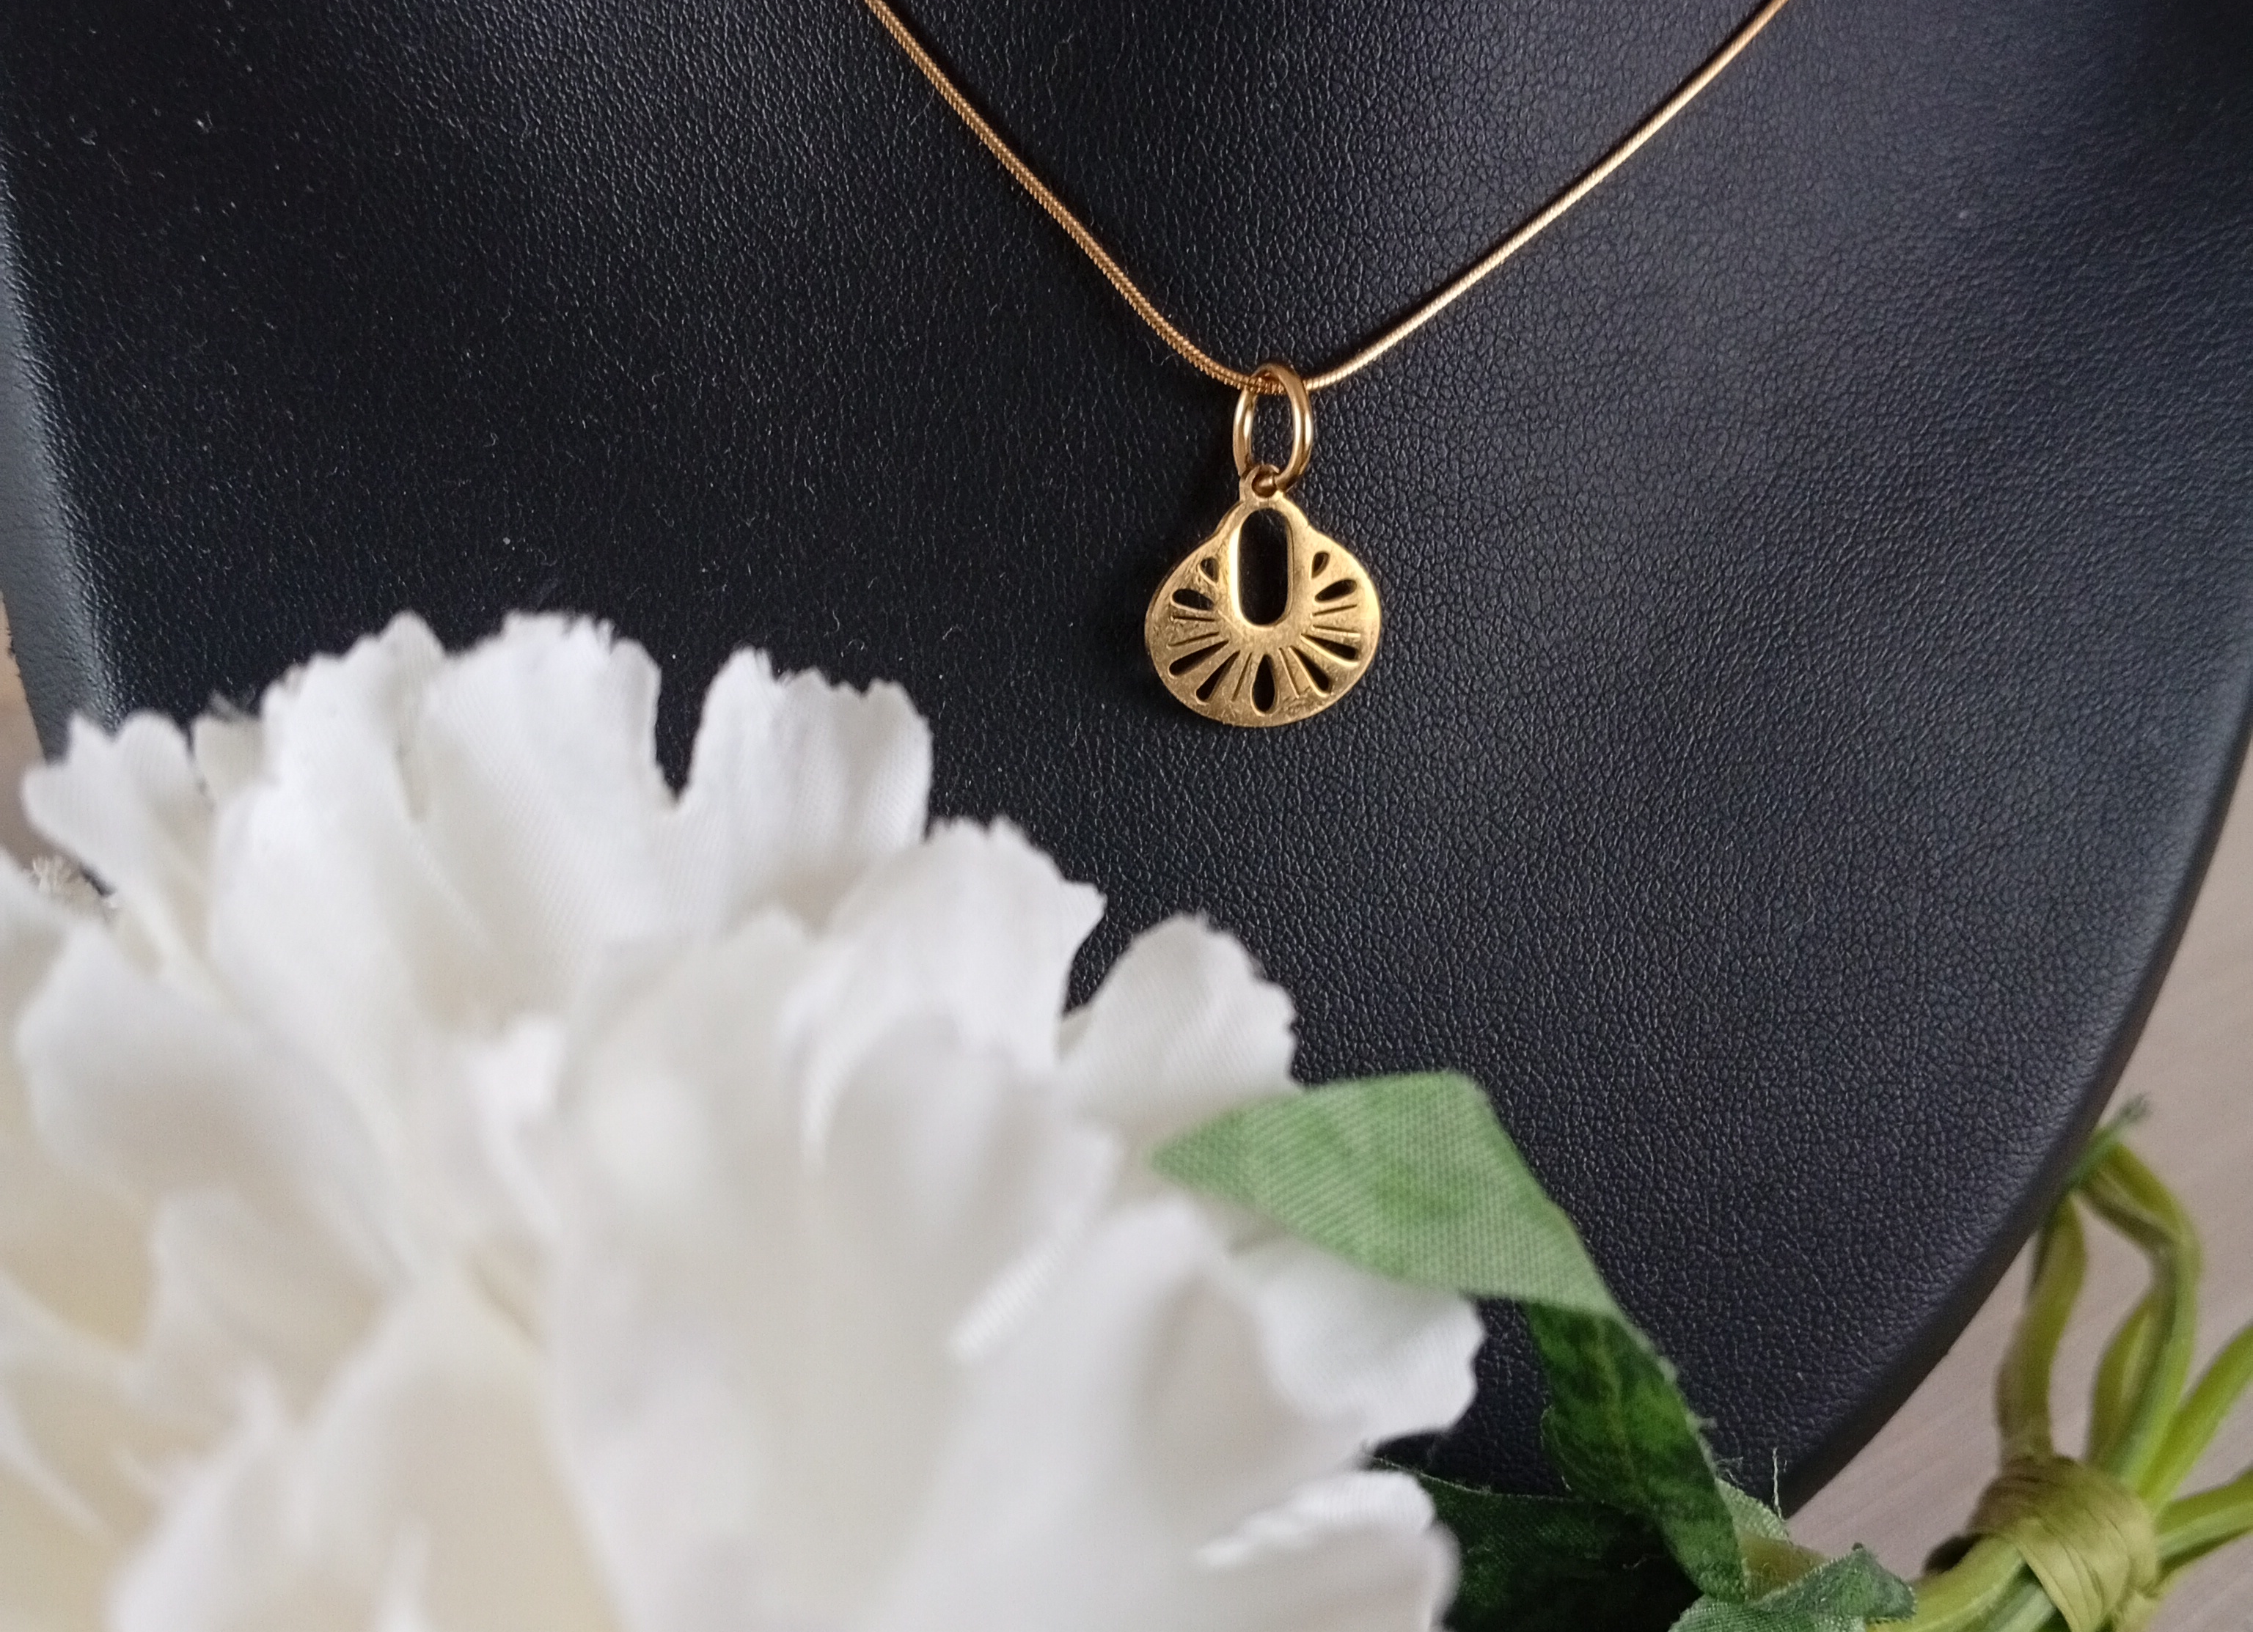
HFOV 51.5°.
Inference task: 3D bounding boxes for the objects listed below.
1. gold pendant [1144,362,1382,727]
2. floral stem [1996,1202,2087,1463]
[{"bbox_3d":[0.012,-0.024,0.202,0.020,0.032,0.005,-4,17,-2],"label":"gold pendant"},{"bbox_3d":[0.093,0.052,0.238,0.006,0.006,0.029,27,58,0],"label":"floral stem"}]

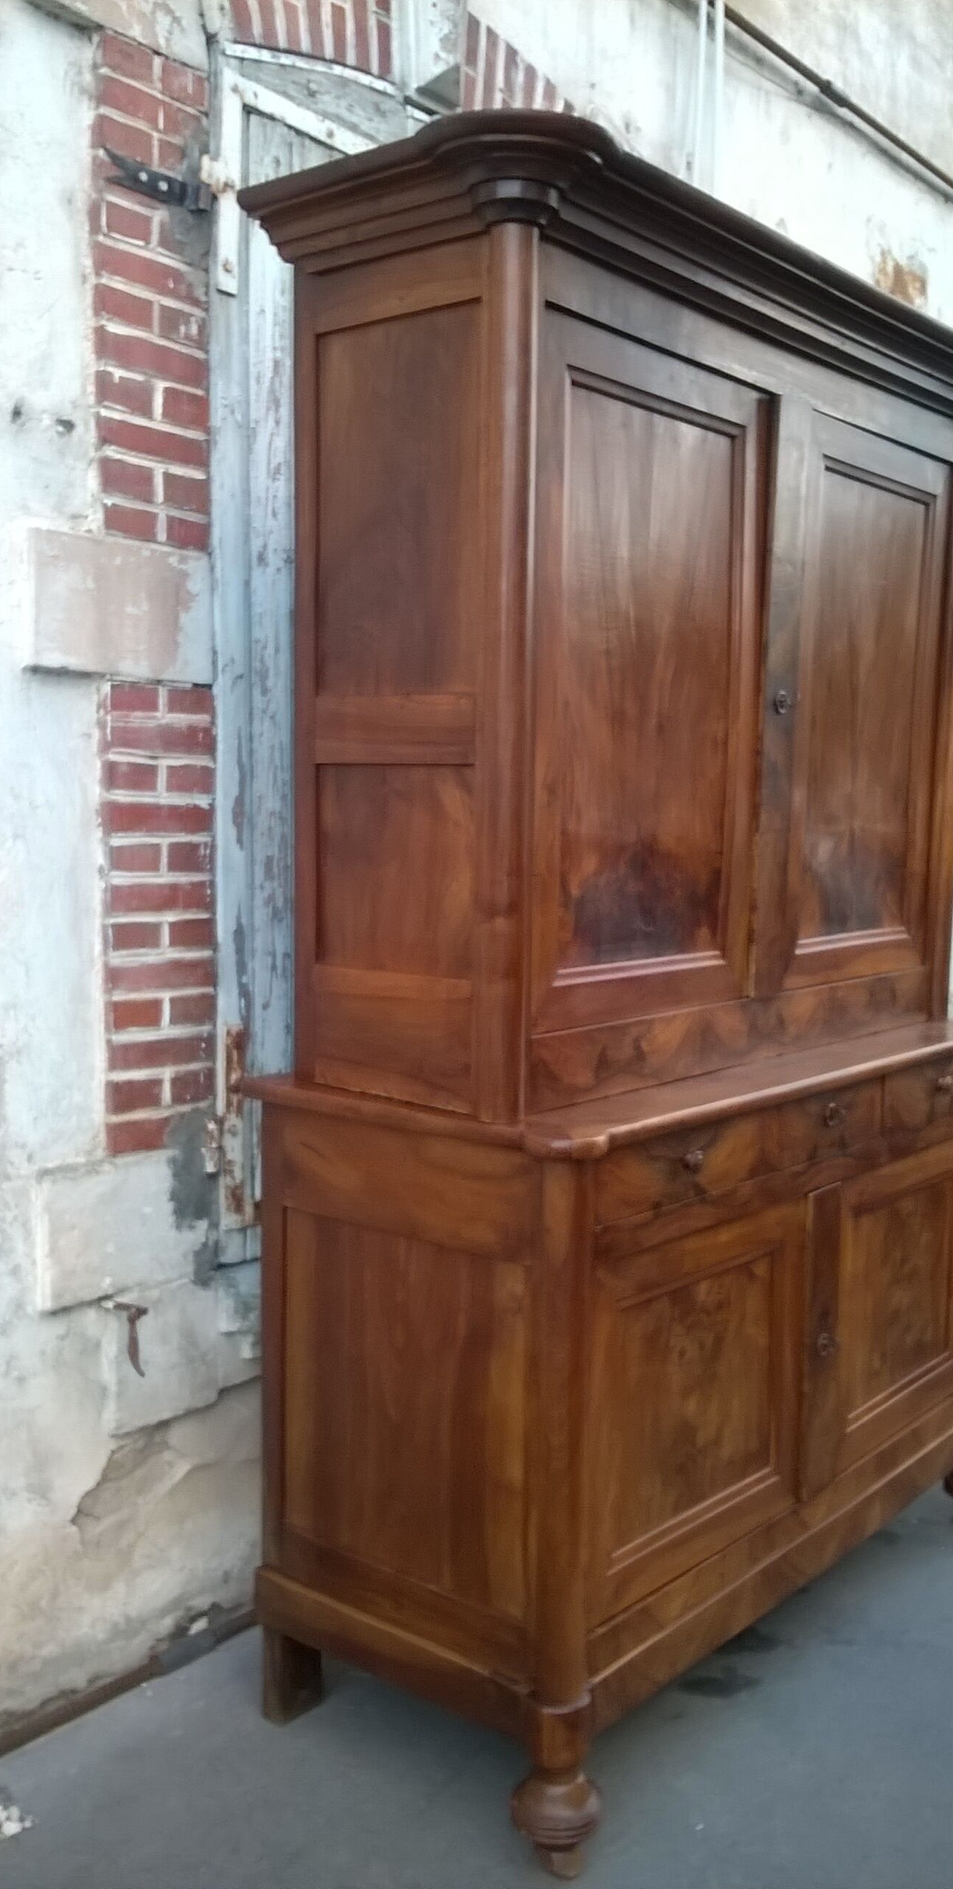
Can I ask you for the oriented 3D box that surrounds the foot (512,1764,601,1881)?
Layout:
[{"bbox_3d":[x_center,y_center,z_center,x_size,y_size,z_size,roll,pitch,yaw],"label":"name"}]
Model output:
[{"bbox_3d":[0.114,1.203,2.275,0.124,0.153,0.124,1,5,0],"label":"foot"}]

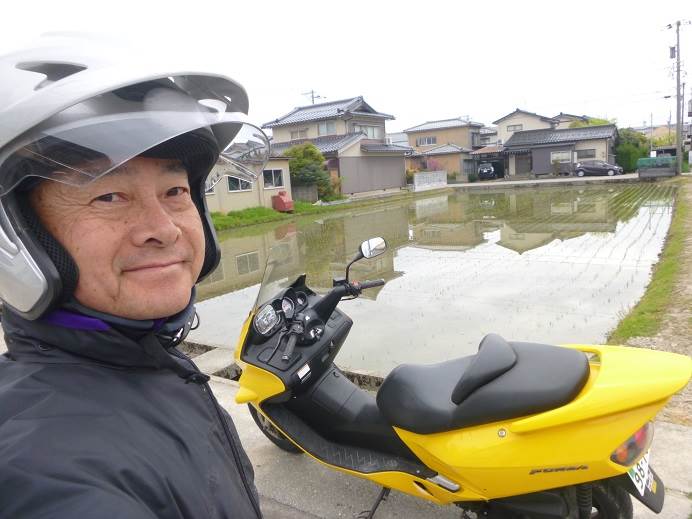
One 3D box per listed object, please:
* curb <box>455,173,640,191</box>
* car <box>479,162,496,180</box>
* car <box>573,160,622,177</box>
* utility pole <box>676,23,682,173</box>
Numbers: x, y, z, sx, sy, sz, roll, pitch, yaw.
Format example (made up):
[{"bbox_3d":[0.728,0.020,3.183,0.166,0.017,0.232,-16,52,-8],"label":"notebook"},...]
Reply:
[{"bbox_3d":[17.500,-7.010,46.100,17.000,0.400,0.400,3,12,37],"label":"curb"},{"bbox_3d":[15.646,-9.714,54.800,1.700,1.650,4.100,0,10,24],"label":"car"},{"bbox_3d":[23.483,-8.448,46.300,4.000,1.470,1.700,2,11,35],"label":"car"},{"bbox_3d":[26.382,-12.653,39.561,0.360,11.750,0.360,0,11,34],"label":"utility pole"}]

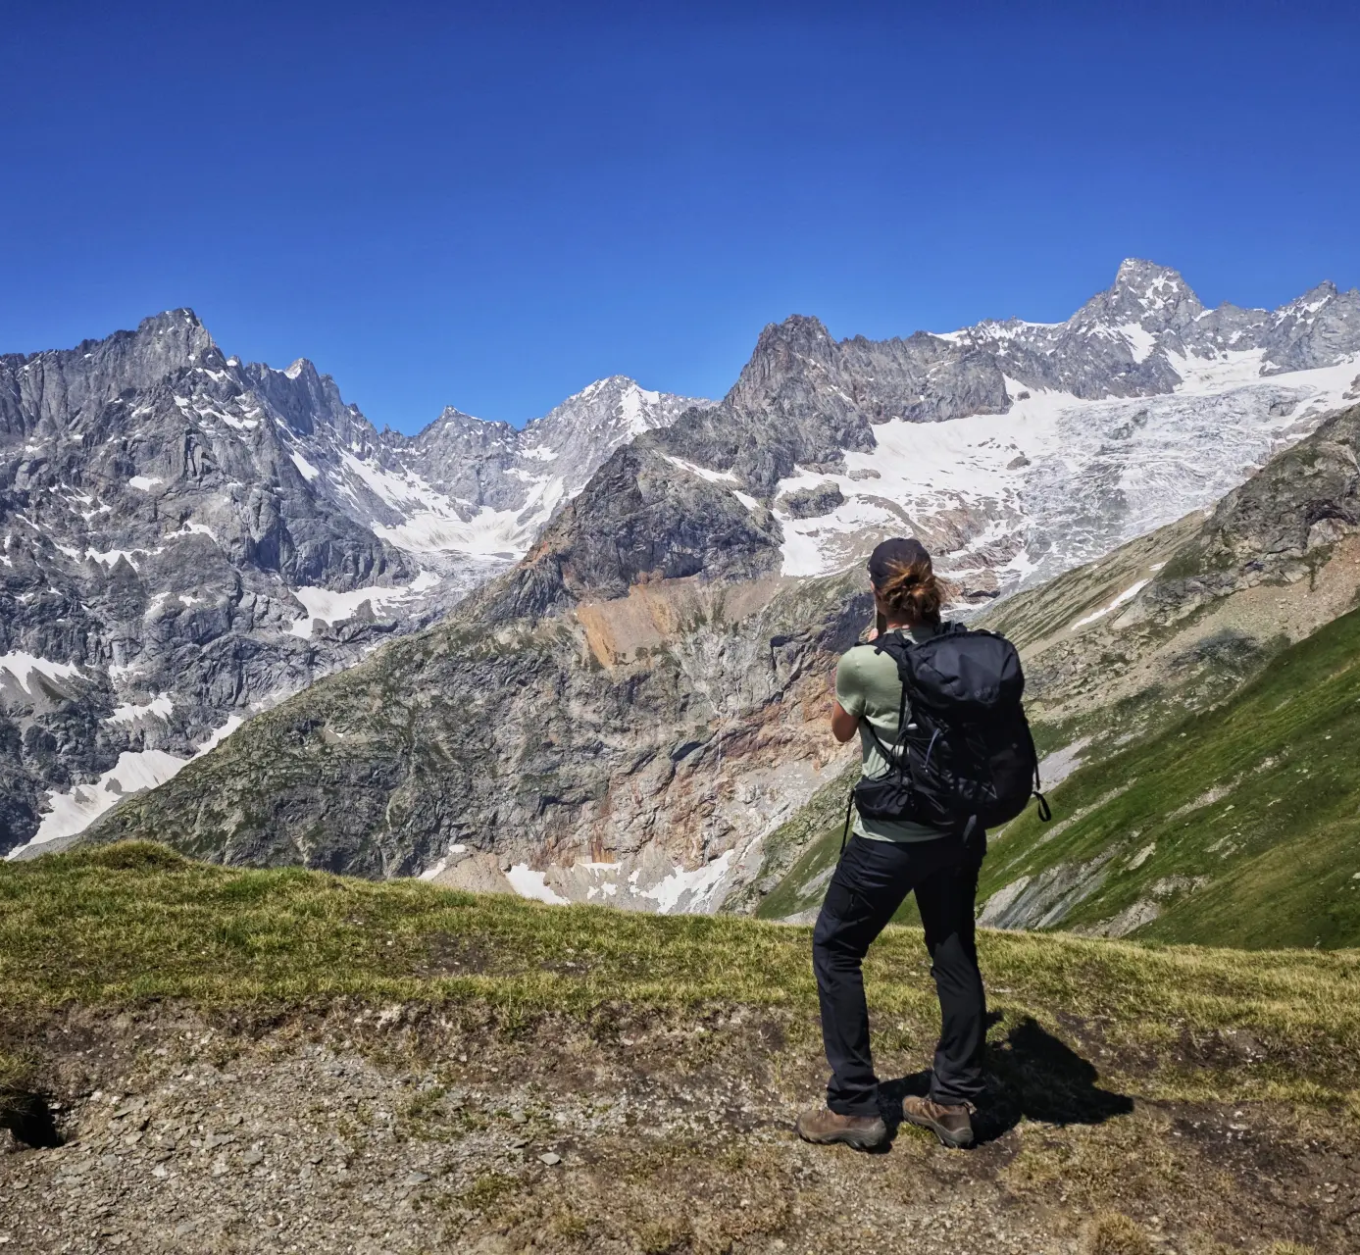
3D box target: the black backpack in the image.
[{"bbox_3d":[0.722,0.267,2.950,0.360,0.560,0.370,-1,-1,-28],"label":"black backpack"}]

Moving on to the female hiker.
[{"bbox_3d":[0.602,0.587,3.110,0.490,1.680,0.460,-1,2,-33],"label":"female hiker"}]

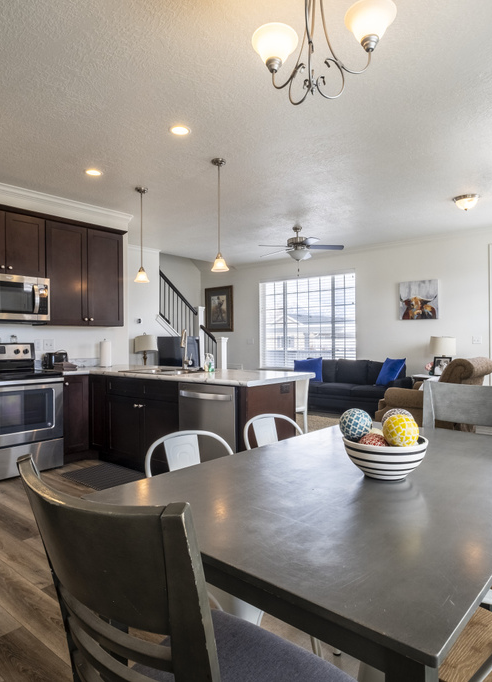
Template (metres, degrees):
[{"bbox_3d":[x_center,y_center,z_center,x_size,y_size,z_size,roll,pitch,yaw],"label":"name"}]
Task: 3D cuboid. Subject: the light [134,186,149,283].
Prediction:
[{"bbox_3d":[-1.046,-1.053,4.284,0.150,0.950,0.150,-1,0,0],"label":"light"}]

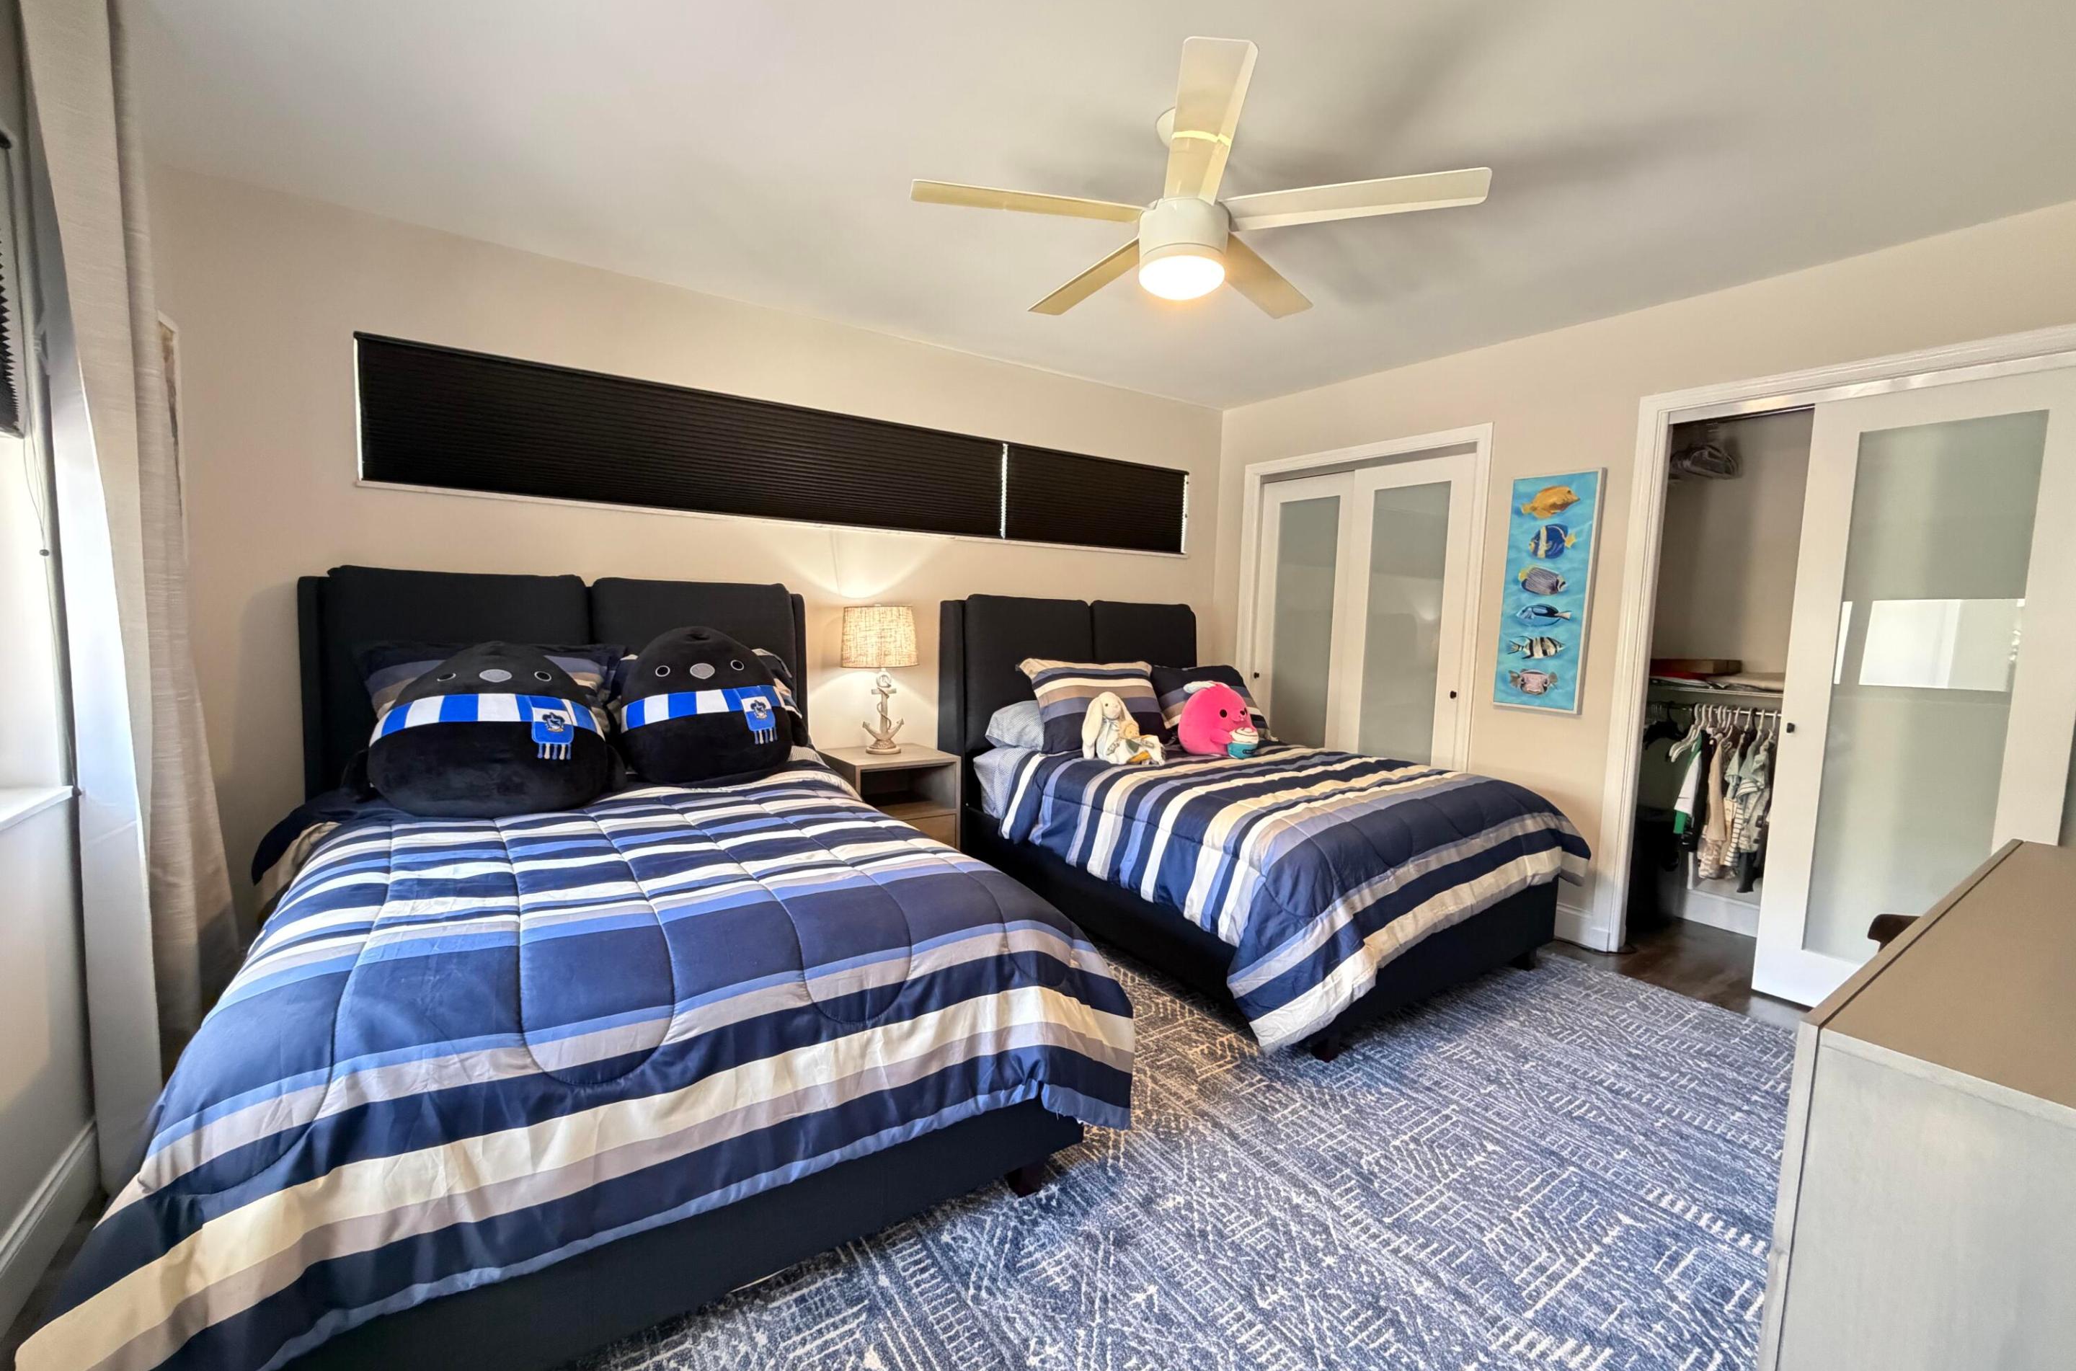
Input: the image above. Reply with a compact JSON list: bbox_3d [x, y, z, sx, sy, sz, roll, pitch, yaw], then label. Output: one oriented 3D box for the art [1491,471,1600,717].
[{"bbox_3d":[2.063,-0.367,3.396,0.040,0.950,0.330,-1,6,-33],"label":"art"}]

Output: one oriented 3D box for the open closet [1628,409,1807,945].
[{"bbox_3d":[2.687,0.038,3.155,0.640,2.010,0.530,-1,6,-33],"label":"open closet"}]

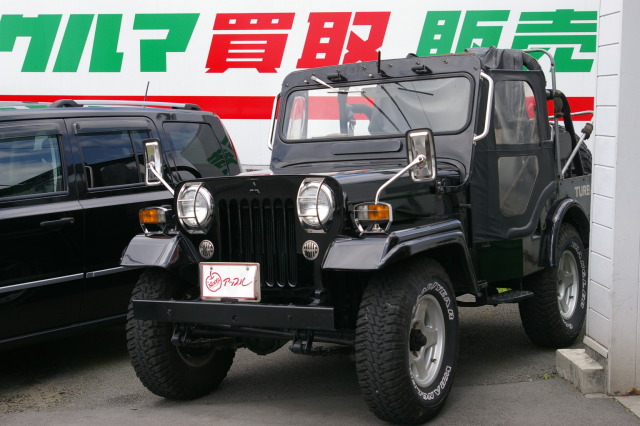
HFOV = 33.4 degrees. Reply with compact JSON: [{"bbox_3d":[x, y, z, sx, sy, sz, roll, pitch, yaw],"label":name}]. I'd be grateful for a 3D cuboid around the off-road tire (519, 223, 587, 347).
[{"bbox_3d":[1.459,0.448,6.649,0.242,0.752,0.757,-1,3,31],"label":"off-road tire"}]

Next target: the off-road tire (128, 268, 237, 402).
[{"bbox_3d":[-0.708,0.597,5.559,0.242,0.752,0.757,-1,3,28],"label":"off-road tire"}]

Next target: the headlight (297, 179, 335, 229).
[{"bbox_3d":[-0.020,-0.038,4.785,0.207,0.227,0.111,-1,3,31],"label":"headlight"}]

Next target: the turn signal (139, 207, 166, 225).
[{"bbox_3d":[-0.821,0.013,5.316,0.167,0.077,0.076,-1,3,31],"label":"turn signal"}]

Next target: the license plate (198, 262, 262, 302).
[{"bbox_3d":[-0.403,0.314,4.786,0.333,0.173,0.015,-1,3,31],"label":"license plate"}]

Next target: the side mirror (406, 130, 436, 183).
[{"bbox_3d":[0.450,-0.258,4.737,0.141,0.242,0.056,-2,3,13],"label":"side mirror"}]

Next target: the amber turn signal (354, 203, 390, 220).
[{"bbox_3d":[0.237,-0.005,4.689,0.167,0.079,0.076,-1,3,31],"label":"amber turn signal"}]

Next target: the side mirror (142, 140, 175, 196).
[{"bbox_3d":[-0.862,-0.254,5.514,0.151,0.242,0.061,0,4,43],"label":"side mirror"}]

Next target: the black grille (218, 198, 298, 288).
[{"bbox_3d":[-0.283,0.138,4.996,0.434,0.414,0.061,-1,3,31],"label":"black grille"}]

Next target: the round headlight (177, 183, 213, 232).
[{"bbox_3d":[-0.607,-0.029,5.133,0.207,0.227,0.111,-1,3,31],"label":"round headlight"}]

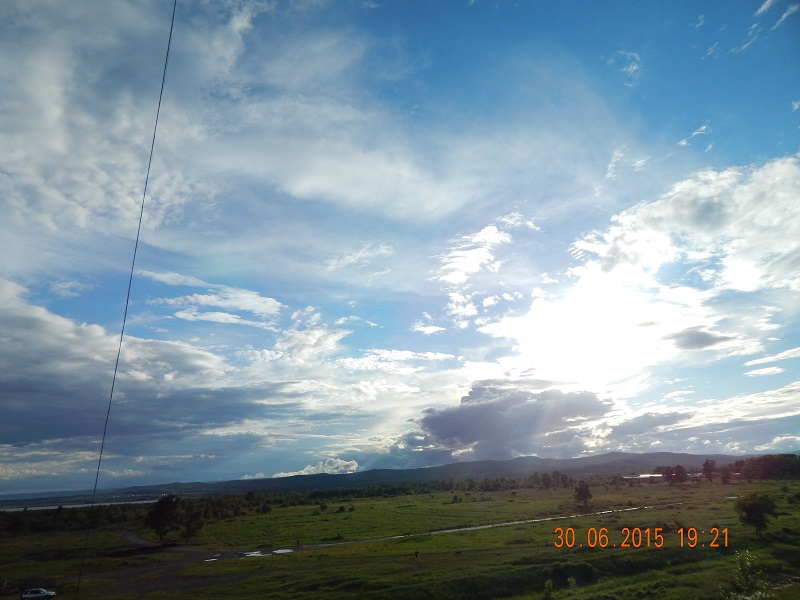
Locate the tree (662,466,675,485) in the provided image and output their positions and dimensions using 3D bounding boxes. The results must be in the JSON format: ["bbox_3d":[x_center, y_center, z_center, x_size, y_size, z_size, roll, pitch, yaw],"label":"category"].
[{"bbox_3d":[194.440,127.760,370.730,7.900,12.080,7.660,-12,-21,24],"label":"tree"}]

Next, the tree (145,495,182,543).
[{"bbox_3d":[-72.450,67.420,157.290,10.770,13.550,10.450,5,-21,-23],"label":"tree"}]

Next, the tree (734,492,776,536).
[{"bbox_3d":[77.510,47.400,112.630,7.850,8.910,7.620,-14,-22,29],"label":"tree"}]

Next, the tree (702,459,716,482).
[{"bbox_3d":[212.070,117.660,351.540,8.480,15.430,8.230,-13,-22,27],"label":"tree"}]

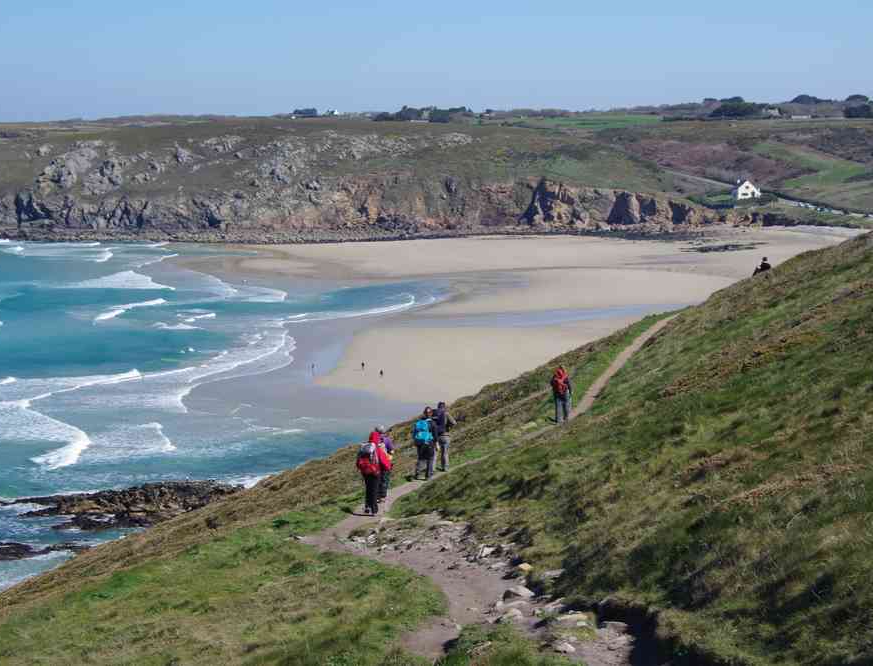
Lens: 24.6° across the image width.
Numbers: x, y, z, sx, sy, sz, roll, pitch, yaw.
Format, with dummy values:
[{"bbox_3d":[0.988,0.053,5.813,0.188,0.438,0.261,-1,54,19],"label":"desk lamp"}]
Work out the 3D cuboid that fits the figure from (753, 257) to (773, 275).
[{"bbox_3d":[17.677,-3.587,108.000,0.900,1.017,0.520,2,6,15],"label":"figure"}]

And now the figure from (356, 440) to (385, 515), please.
[{"bbox_3d":[-1.246,2.829,40.148,0.620,1.680,0.580,2,7,22],"label":"figure"}]

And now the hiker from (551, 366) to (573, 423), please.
[{"bbox_3d":[3.679,1.810,58.800,0.550,1.687,0.450,1,6,10],"label":"hiker"}]

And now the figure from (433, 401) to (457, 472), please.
[{"bbox_3d":[0.206,2.513,48.500,0.500,1.709,0.430,3,7,30],"label":"figure"}]

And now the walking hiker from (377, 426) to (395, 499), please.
[{"bbox_3d":[-1.133,2.774,42.300,0.520,1.661,0.420,3,7,28],"label":"walking hiker"}]

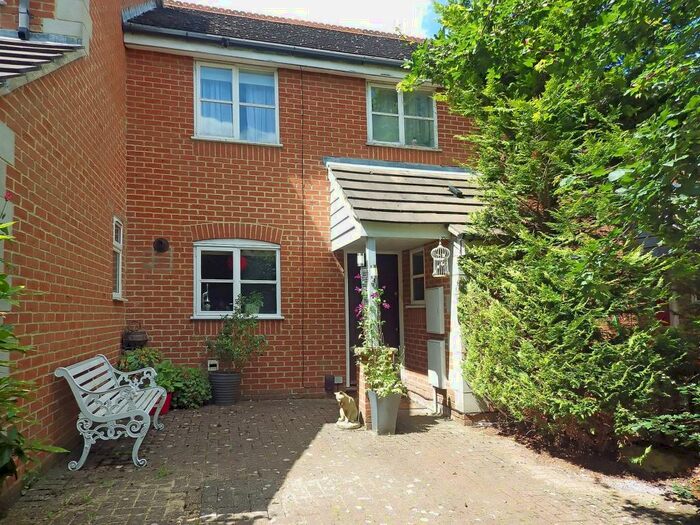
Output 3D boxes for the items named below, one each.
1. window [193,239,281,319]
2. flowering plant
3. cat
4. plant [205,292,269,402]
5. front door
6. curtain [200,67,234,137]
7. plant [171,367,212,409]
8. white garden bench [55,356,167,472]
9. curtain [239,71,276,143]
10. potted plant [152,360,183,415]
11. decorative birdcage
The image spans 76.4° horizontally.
[{"bbox_3d":[-1.552,0.220,6.160,1.180,1.110,0.100,1,-5,-15],"label":"window"},{"bbox_3d":[0.305,0.761,4.850,0.550,1.330,0.500,1,-5,-15],"label":"flowering plant"},{"bbox_3d":[-0.040,1.612,5.000,0.240,0.340,0.160,3,-6,-35],"label":"cat"},{"bbox_3d":[-1.431,1.061,5.680,0.740,1.350,0.600,1,-5,-15],"label":"plant"},{"bbox_3d":[0.350,0.812,6.650,0.840,1.970,0.100,1,-5,-15],"label":"front door"},{"bbox_3d":[-1.930,-2.347,6.500,0.480,1.030,0.100,1,-5,-15],"label":"curtain"},{"bbox_3d":[-1.962,1.543,5.550,0.500,0.480,0.450,1,-5,-15],"label":"plant"},{"bbox_3d":[-2.072,1.260,4.000,0.650,0.790,1.080,1,-5,-15],"label":"white garden bench"},{"bbox_3d":[-1.373,-2.315,6.620,0.550,1.060,0.100,1,-5,-15],"label":"curtain"},{"bbox_3d":[-2.260,1.511,5.420,0.400,0.620,0.400,1,-5,-15],"label":"potted plant"},{"bbox_3d":[1.034,-0.041,5.100,0.220,0.430,0.220,1,-5,-15],"label":"decorative birdcage"}]

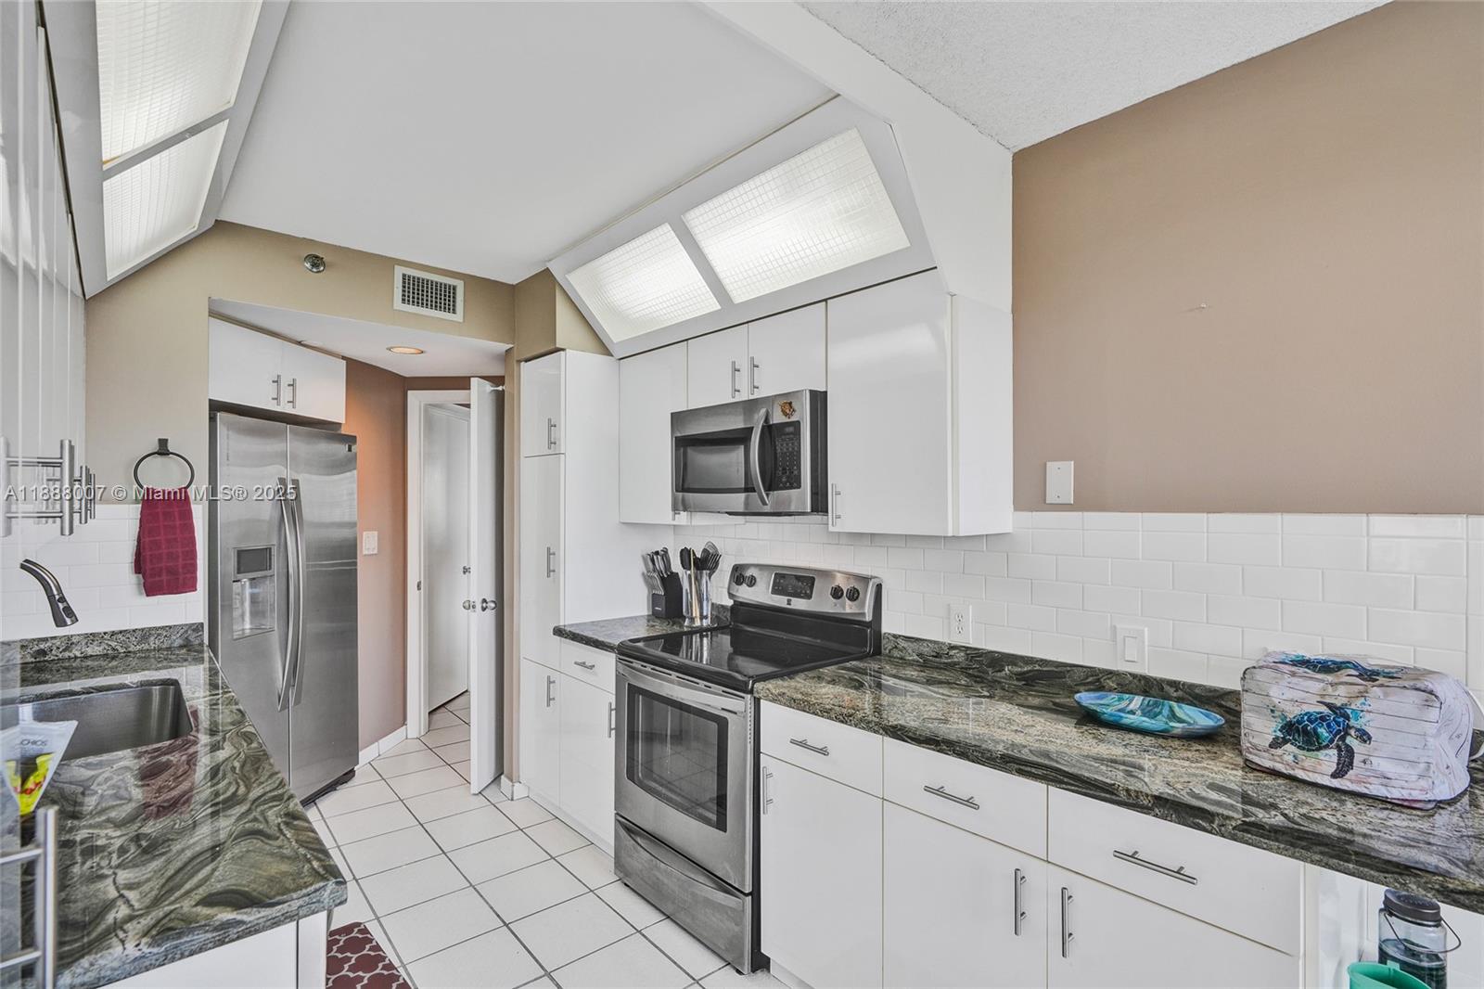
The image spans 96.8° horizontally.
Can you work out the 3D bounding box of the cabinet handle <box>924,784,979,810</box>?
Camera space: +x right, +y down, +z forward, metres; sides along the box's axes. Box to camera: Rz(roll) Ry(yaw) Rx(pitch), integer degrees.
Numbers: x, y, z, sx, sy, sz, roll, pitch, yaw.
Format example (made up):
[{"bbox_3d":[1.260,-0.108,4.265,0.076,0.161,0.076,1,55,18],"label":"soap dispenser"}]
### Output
[{"bbox_3d":[0.506,0.722,1.577,0.036,0.012,0.137,1,-1,-43],"label":"cabinet handle"}]

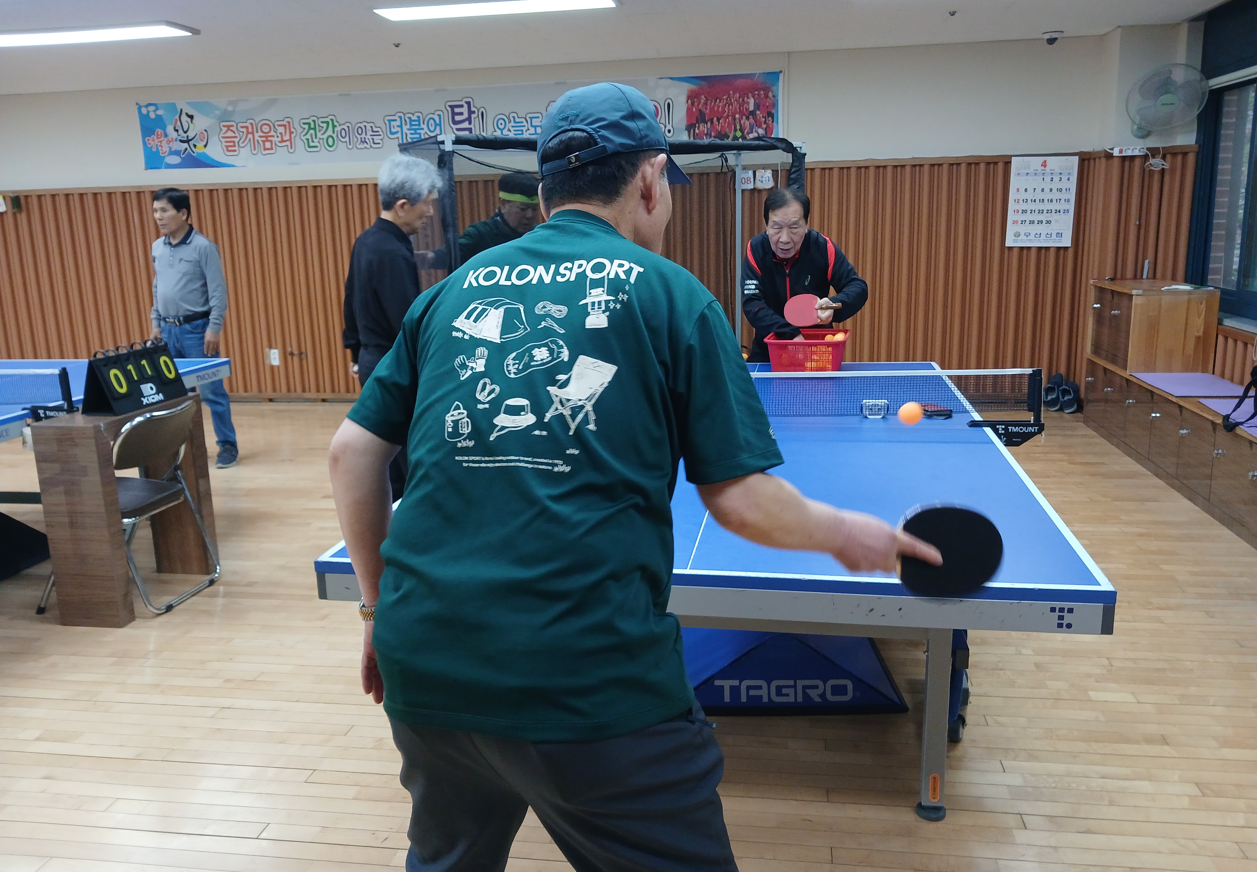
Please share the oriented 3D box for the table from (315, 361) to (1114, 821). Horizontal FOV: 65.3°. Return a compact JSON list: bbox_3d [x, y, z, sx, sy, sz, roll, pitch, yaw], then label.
[{"bbox_3d":[0.367,0.290,3.251,1.650,0.850,2.740,1,13,11],"label":"table"}]

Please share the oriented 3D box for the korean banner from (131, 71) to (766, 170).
[{"bbox_3d":[-1.407,-2.376,7.470,5.060,0.515,0.020,0,13,9],"label":"korean banner"}]

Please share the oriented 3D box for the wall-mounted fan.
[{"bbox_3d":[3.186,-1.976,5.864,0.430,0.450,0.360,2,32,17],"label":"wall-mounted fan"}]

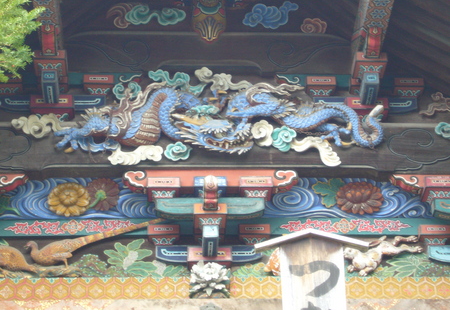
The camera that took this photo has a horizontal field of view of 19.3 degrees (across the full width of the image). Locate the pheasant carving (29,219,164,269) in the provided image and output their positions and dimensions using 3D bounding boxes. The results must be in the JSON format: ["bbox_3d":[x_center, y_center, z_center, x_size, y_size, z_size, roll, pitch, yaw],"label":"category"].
[{"bbox_3d":[-0.823,0.554,8.300,0.860,0.270,0.200,0,-30,-3],"label":"pheasant carving"}]

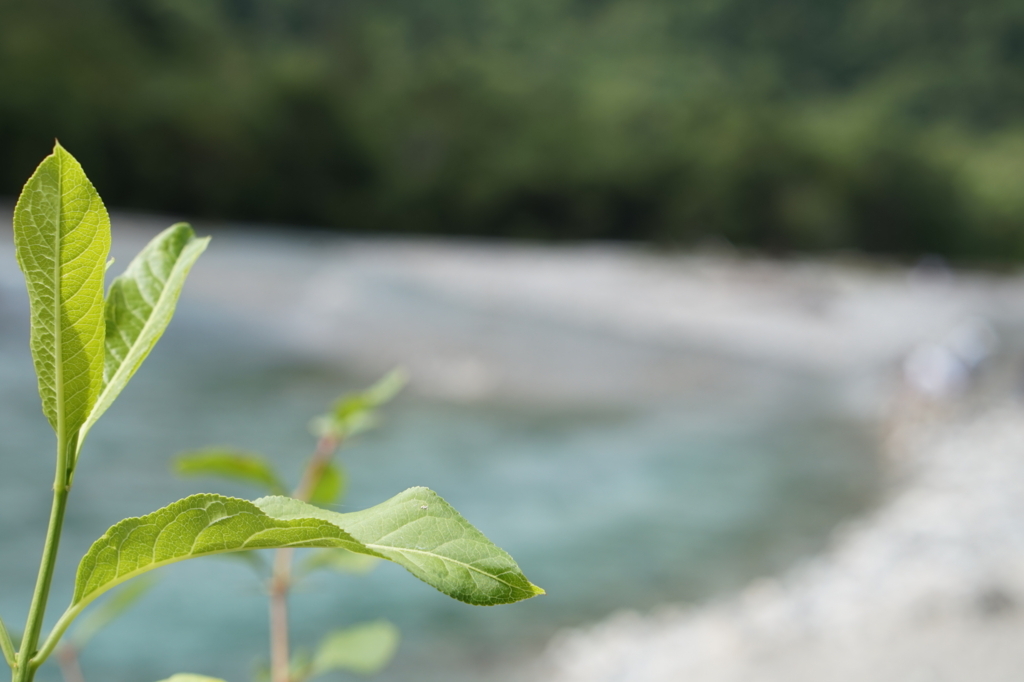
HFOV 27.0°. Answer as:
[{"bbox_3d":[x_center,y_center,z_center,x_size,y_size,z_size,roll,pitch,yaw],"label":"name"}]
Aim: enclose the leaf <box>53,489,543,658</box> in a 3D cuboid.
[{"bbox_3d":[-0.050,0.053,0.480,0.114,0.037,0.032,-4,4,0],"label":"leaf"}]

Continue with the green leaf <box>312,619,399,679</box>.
[{"bbox_3d":[-0.057,0.111,0.770,0.034,0.021,0.019,-1,4,-23],"label":"green leaf"}]

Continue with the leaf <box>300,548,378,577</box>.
[{"bbox_3d":[-0.064,0.080,0.780,0.031,0.013,0.018,-1,4,-23],"label":"leaf"}]

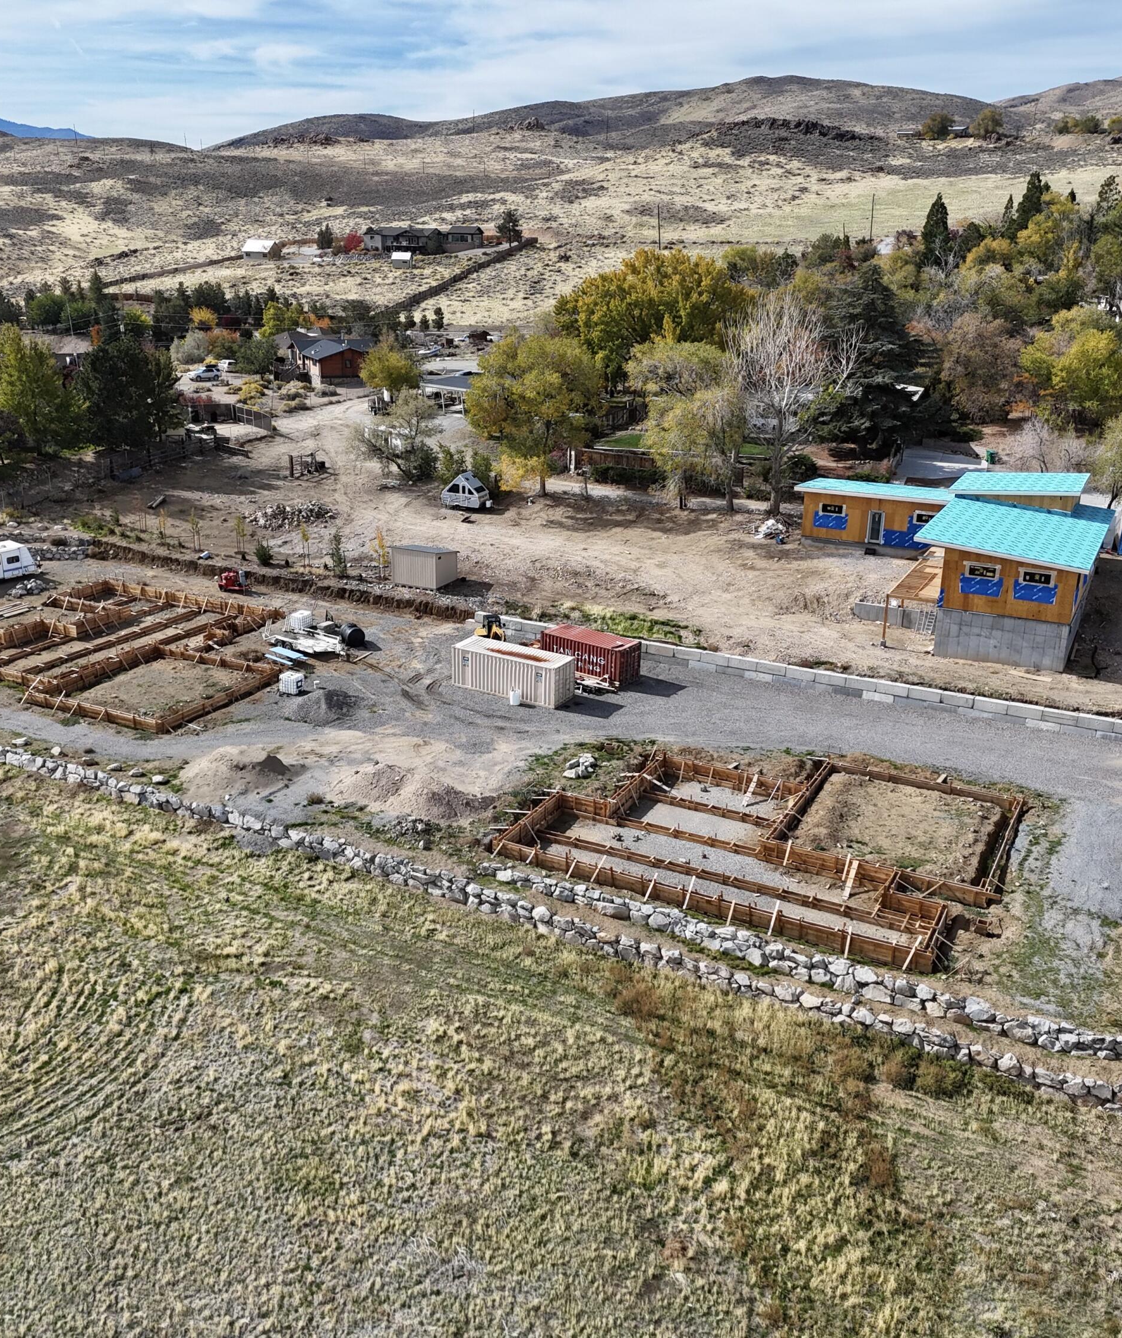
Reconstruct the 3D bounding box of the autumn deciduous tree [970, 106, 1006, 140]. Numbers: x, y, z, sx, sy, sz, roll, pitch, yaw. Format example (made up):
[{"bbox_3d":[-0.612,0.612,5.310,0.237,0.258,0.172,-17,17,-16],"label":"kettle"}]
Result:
[{"bbox_3d":[179.143,-229.159,517.881,15.350,12.570,14.880,1,20,0],"label":"autumn deciduous tree"}]

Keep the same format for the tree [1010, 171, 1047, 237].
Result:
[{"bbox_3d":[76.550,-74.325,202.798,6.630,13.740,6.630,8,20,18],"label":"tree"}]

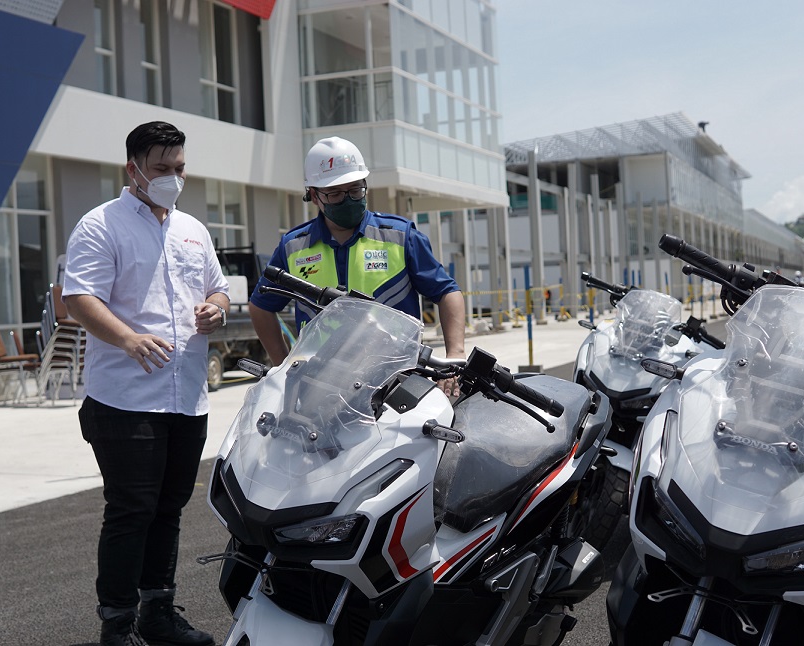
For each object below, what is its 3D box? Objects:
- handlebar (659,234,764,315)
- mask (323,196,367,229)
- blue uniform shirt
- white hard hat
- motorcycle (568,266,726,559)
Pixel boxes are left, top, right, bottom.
[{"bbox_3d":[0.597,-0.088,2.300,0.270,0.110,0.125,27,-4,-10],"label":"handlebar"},{"bbox_3d":[-0.176,-0.338,3.700,0.138,0.115,0.085,-9,19,-26],"label":"mask"},{"bbox_3d":[-0.147,-0.046,3.750,0.620,0.600,0.320,-3,8,3],"label":"blue uniform shirt"},{"bbox_3d":[-0.205,-0.501,3.790,0.210,0.155,0.260,-8,17,-22],"label":"white hard hat"},{"bbox_3d":[1.125,0.367,5.520,0.780,1.160,1.940,7,5,23],"label":"motorcycle"}]

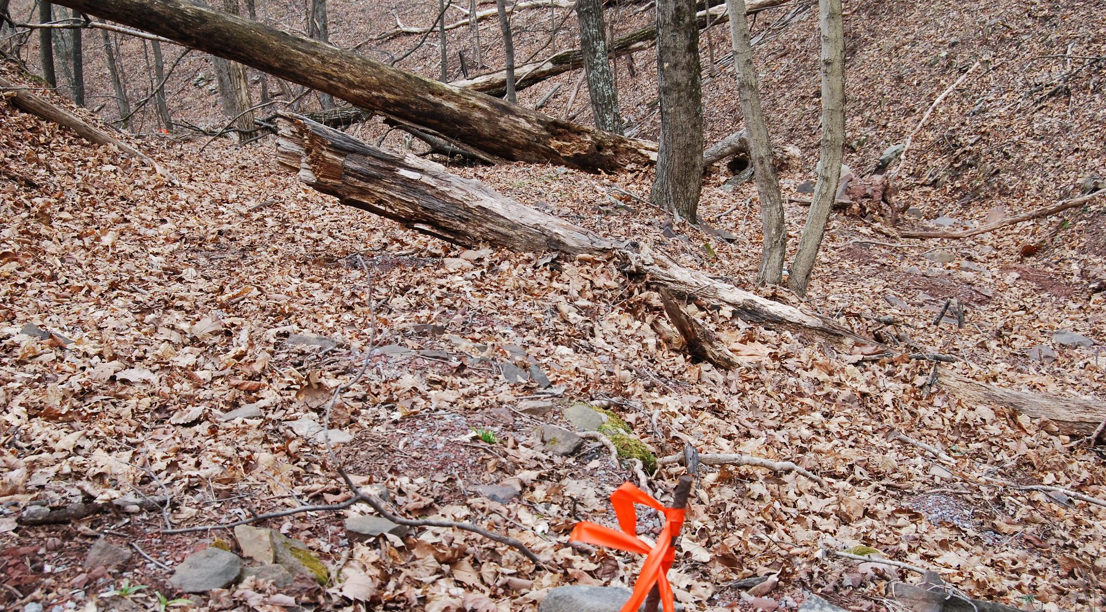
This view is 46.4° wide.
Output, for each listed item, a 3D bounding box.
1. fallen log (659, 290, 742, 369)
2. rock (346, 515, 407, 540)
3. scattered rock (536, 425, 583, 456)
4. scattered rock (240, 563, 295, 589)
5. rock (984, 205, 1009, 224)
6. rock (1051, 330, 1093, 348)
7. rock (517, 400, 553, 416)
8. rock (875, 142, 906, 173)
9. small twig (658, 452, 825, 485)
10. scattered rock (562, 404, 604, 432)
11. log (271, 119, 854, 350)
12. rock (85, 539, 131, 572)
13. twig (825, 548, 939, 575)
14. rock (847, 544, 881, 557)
[{"bbox_3d":[0.553,0.081,4.975,0.090,0.100,0.490,-4,32,-27],"label":"fallen log"},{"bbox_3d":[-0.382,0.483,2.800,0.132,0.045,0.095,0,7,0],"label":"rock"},{"bbox_3d":[0.017,0.359,3.440,0.118,0.060,0.090,1,7,15],"label":"scattered rock"},{"bbox_3d":[-0.563,0.535,2.550,0.098,0.040,0.070,-1,7,0],"label":"scattered rock"},{"bbox_3d":[4.118,-0.847,12.000,0.220,0.170,0.180,0,7,0],"label":"rock"},{"bbox_3d":[2.492,0.158,6.200,0.175,0.060,0.140,-2,7,-10],"label":"rock"},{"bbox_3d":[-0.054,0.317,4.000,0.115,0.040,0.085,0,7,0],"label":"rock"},{"bbox_3d":[3.526,-1.554,13.500,0.320,0.270,0.250,0,7,0],"label":"rock"},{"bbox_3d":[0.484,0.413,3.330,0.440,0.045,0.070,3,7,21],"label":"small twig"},{"bbox_3d":[0.085,0.319,3.680,0.120,0.050,0.100,-1,7,0],"label":"scattered rock"},{"bbox_3d":[-0.057,-0.379,6.075,3.083,0.360,0.340,20,16,26],"label":"log"},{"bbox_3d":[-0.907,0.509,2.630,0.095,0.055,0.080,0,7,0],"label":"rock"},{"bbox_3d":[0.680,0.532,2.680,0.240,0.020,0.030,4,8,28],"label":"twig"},{"bbox_3d":[0.668,0.528,2.780,0.070,0.022,0.055,-1,7,0],"label":"rock"}]

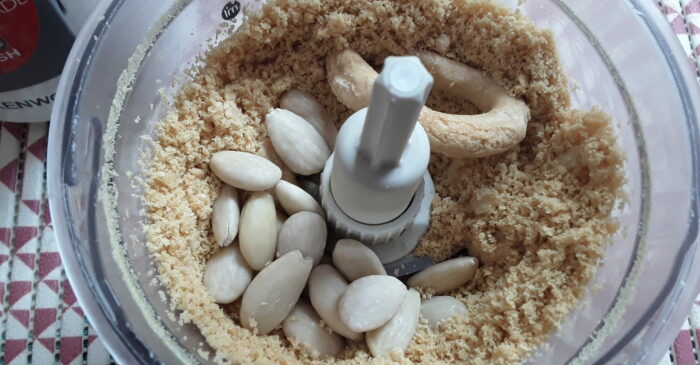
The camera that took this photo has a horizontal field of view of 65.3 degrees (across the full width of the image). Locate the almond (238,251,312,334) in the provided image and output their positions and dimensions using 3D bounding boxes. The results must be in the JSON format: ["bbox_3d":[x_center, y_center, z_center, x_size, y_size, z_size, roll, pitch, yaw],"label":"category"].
[{"bbox_3d":[-0.020,0.030,0.148,0.012,0.008,0.026,31,72,14],"label":"almond"}]

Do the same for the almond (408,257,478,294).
[{"bbox_3d":[0.027,0.028,0.161,0.022,0.012,0.008,-21,54,-5],"label":"almond"}]

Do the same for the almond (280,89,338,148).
[{"bbox_3d":[-0.013,-0.019,0.173,0.013,0.009,0.024,-33,86,-13],"label":"almond"}]

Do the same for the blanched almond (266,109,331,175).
[{"bbox_3d":[-0.016,-0.013,0.166,0.014,0.009,0.024,-37,87,-14],"label":"blanched almond"}]

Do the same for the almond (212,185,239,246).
[{"bbox_3d":[-0.036,0.008,0.160,0.008,0.013,0.023,4,69,-15],"label":"almond"}]

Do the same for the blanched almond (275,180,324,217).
[{"bbox_3d":[-0.015,0.007,0.163,0.021,0.012,0.009,45,49,-2],"label":"blanched almond"}]

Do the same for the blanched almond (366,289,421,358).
[{"bbox_3d":[0.012,0.038,0.151,0.012,0.008,0.021,30,69,-4],"label":"blanched almond"}]

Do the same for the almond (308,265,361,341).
[{"bbox_3d":[-0.004,0.033,0.152,0.012,0.008,0.024,-21,67,-19],"label":"almond"}]

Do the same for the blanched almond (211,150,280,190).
[{"bbox_3d":[-0.030,-0.003,0.157,0.021,0.009,0.012,15,45,-5],"label":"blanched almond"}]

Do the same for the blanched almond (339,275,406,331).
[{"bbox_3d":[0.006,0.033,0.148,0.021,0.008,0.013,-25,73,-11],"label":"blanched almond"}]

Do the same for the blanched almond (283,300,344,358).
[{"bbox_3d":[-0.010,0.041,0.153,0.012,0.008,0.021,-38,72,-14],"label":"blanched almond"}]

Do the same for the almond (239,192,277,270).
[{"bbox_3d":[-0.026,0.014,0.157,0.012,0.009,0.024,14,66,-29],"label":"almond"}]

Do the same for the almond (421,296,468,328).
[{"bbox_3d":[0.026,0.040,0.158,0.021,0.009,0.013,-38,71,27],"label":"almond"}]

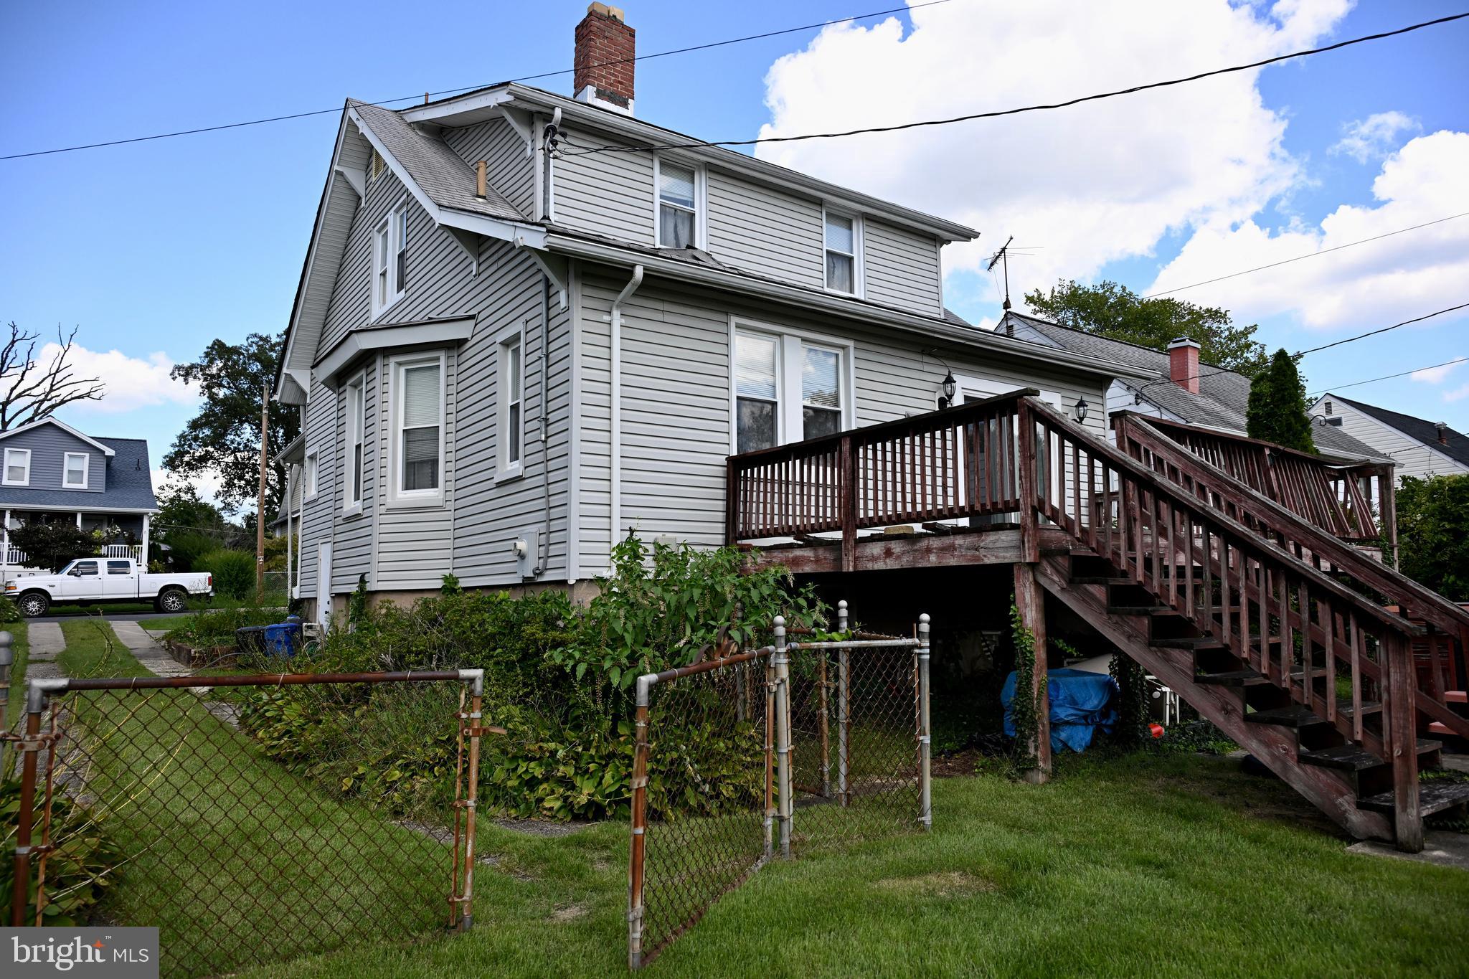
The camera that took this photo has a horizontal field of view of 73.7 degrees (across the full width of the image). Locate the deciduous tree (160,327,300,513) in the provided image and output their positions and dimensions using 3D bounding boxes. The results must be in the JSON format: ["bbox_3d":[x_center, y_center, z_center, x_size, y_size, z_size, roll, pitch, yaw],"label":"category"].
[{"bbox_3d":[-27.889,-1.002,57.000,11.300,16.300,11.300,4,-9,-35],"label":"deciduous tree"}]

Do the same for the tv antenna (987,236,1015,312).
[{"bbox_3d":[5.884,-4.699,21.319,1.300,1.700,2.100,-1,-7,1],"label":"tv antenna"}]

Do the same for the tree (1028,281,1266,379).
[{"bbox_3d":[16.807,-1.354,38.500,11.000,13.900,11.000,4,-9,-35],"label":"tree"}]

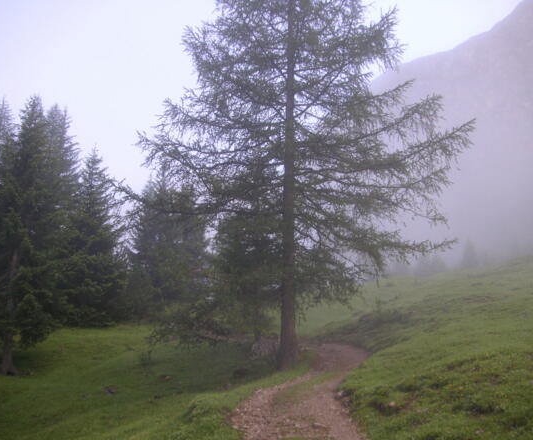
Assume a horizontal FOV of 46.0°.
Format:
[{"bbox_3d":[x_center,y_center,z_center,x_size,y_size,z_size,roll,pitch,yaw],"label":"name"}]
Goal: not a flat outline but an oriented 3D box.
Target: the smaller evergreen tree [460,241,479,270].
[{"bbox_3d":[34.950,5.991,108.000,3.500,5.000,3.500,1,-7,0],"label":"smaller evergreen tree"}]

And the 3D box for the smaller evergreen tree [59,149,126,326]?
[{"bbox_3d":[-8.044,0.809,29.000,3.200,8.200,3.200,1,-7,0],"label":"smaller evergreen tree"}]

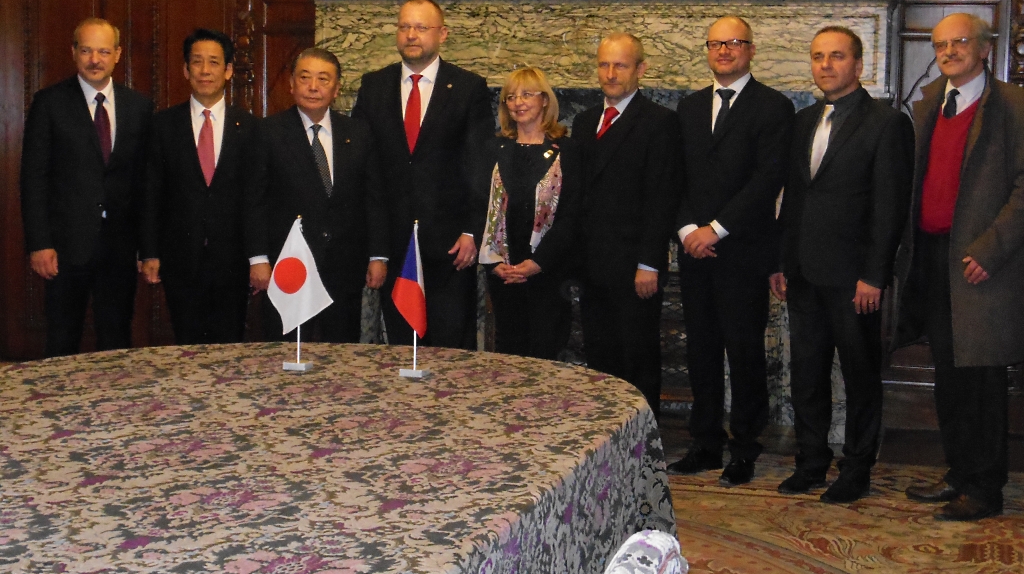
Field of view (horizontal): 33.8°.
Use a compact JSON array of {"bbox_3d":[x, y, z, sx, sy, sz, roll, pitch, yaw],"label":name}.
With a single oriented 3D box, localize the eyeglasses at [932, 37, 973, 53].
[{"bbox_3d":[1.602,-0.874,6.062,0.140,0.042,0.140,-6,1,39],"label":"eyeglasses"}]

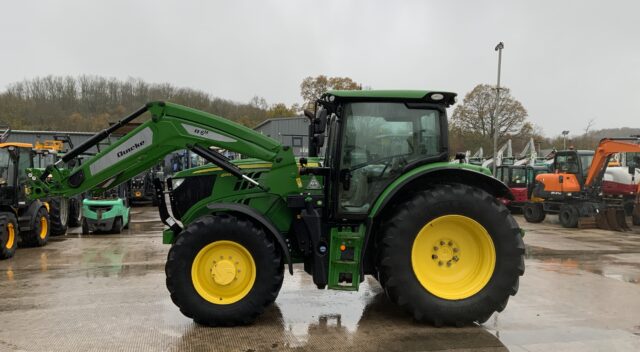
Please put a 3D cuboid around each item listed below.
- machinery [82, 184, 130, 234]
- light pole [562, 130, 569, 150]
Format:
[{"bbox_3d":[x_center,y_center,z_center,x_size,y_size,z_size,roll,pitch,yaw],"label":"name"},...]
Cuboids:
[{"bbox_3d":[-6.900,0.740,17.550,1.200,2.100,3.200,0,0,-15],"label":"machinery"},{"bbox_3d":[29.700,-1.800,65.000,0.800,7.200,0.400,0,0,20],"label":"light pole"}]

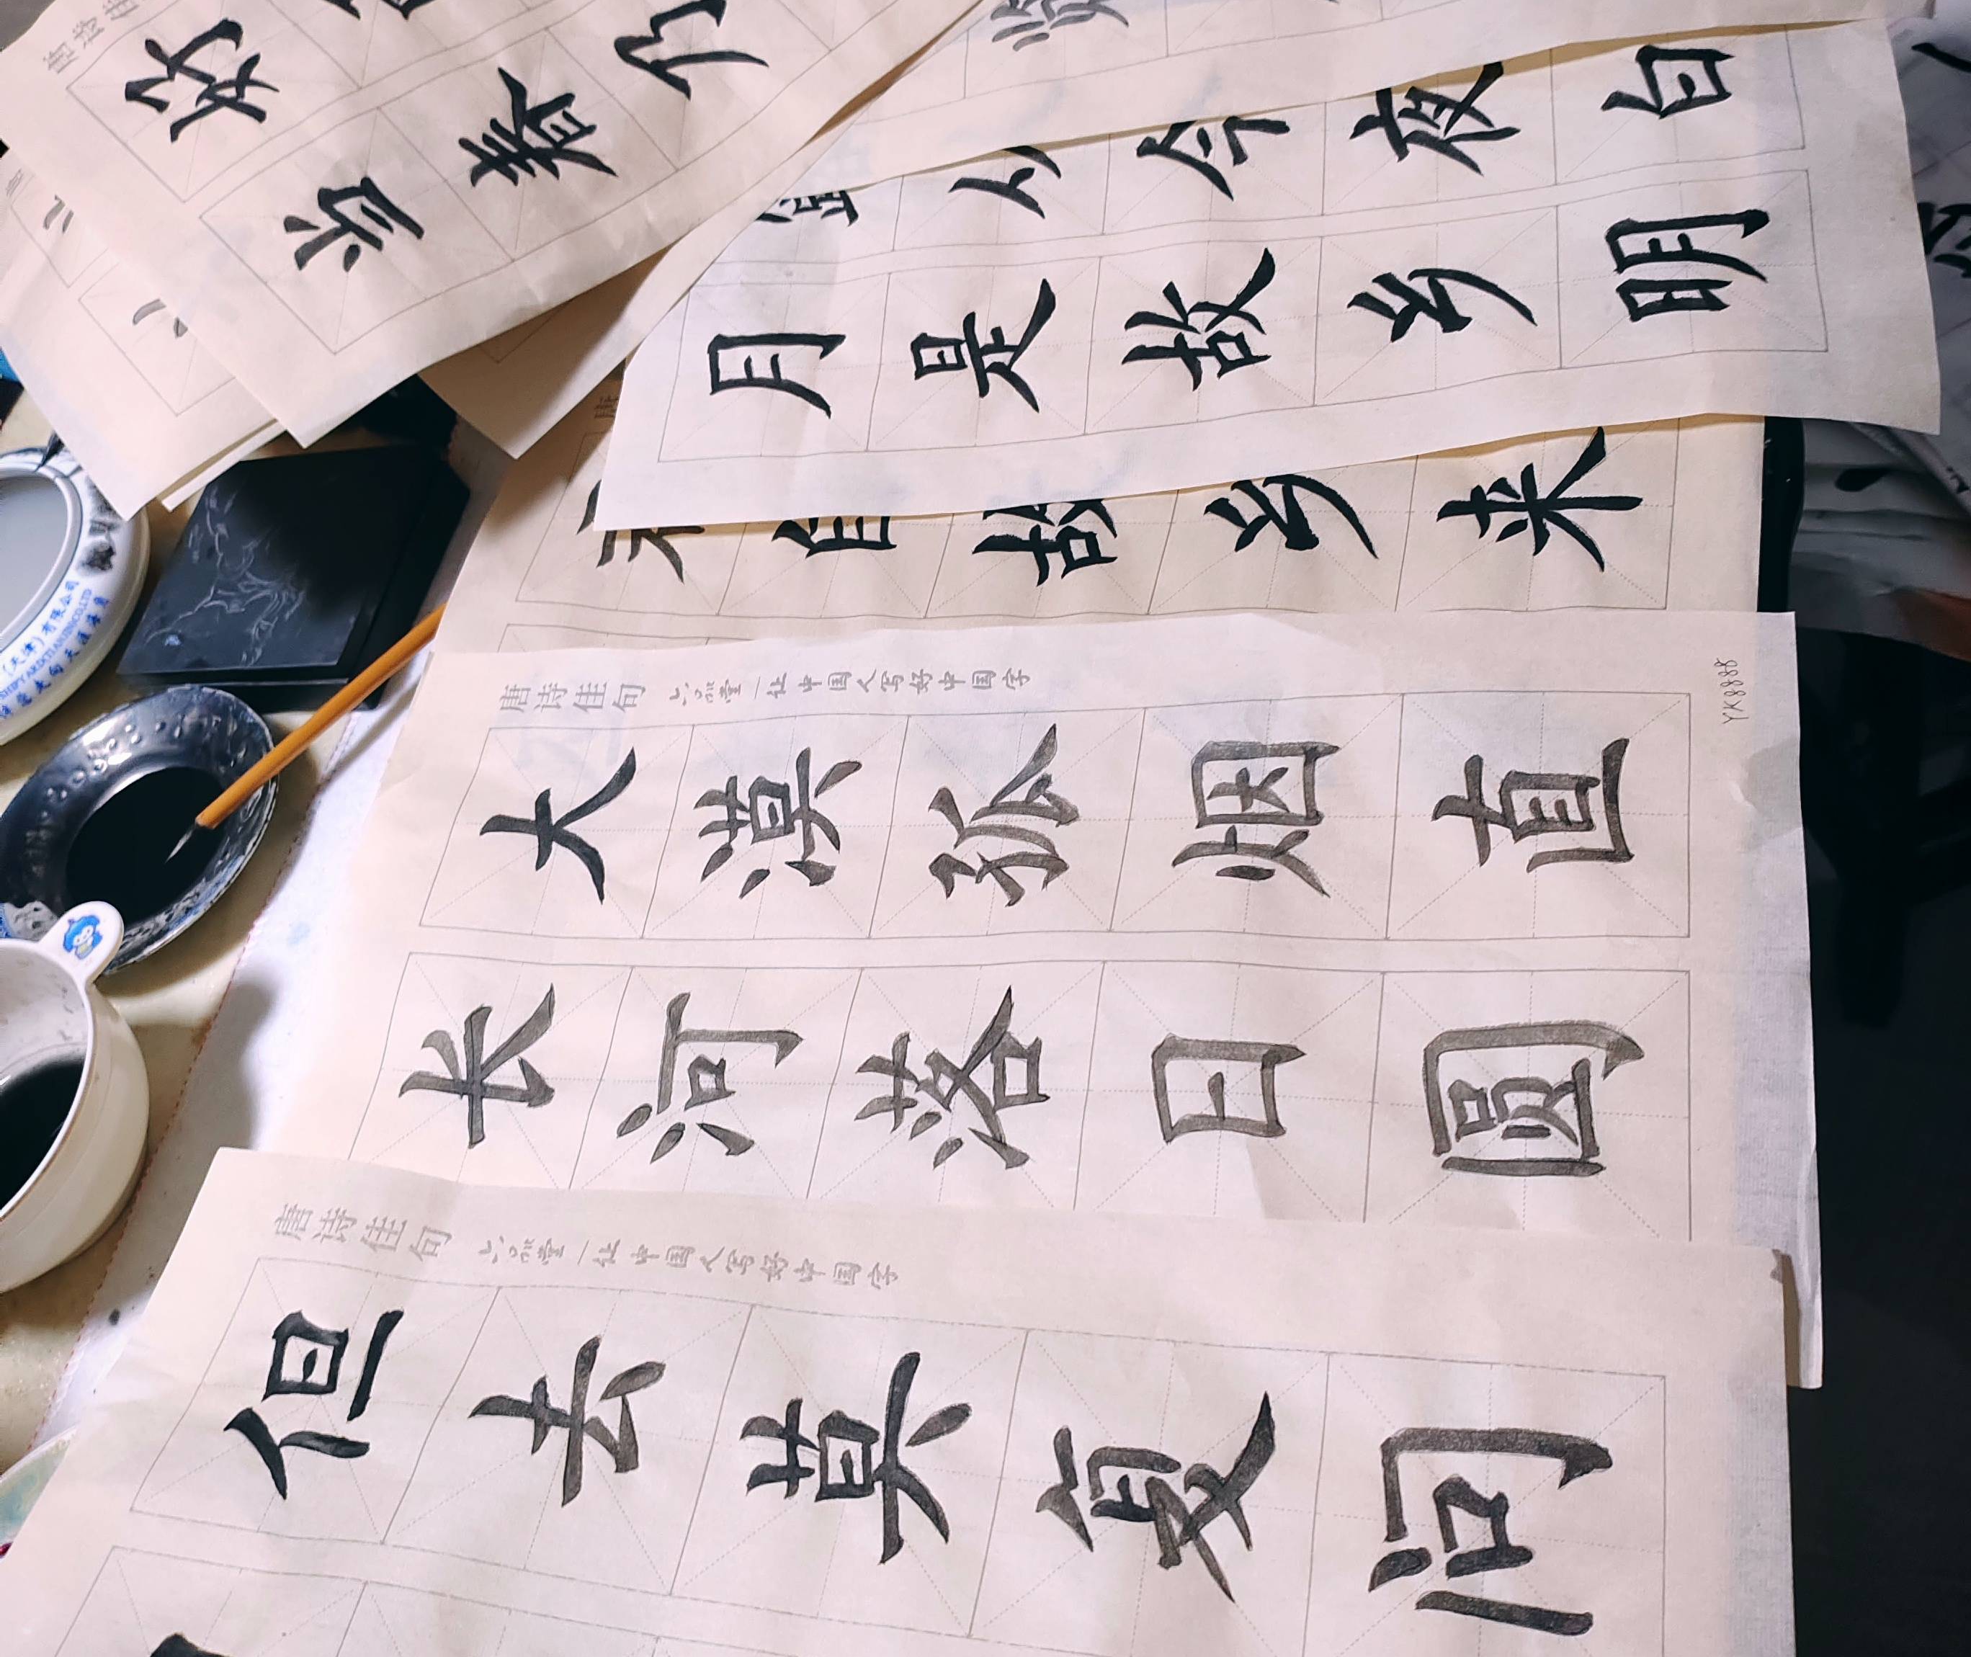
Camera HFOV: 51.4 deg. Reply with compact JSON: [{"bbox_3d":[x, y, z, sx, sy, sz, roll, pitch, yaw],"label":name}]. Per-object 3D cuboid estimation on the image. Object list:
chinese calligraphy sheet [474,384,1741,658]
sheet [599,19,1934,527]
[{"bbox_3d":[0.019,-0.072,0.694,0.459,0.013,0.232,3,61,19],"label":"chinese calligraphy sheet"},{"bbox_3d":[0.083,-0.219,0.746,0.459,0.018,0.232,-2,60,16],"label":"sheet"}]

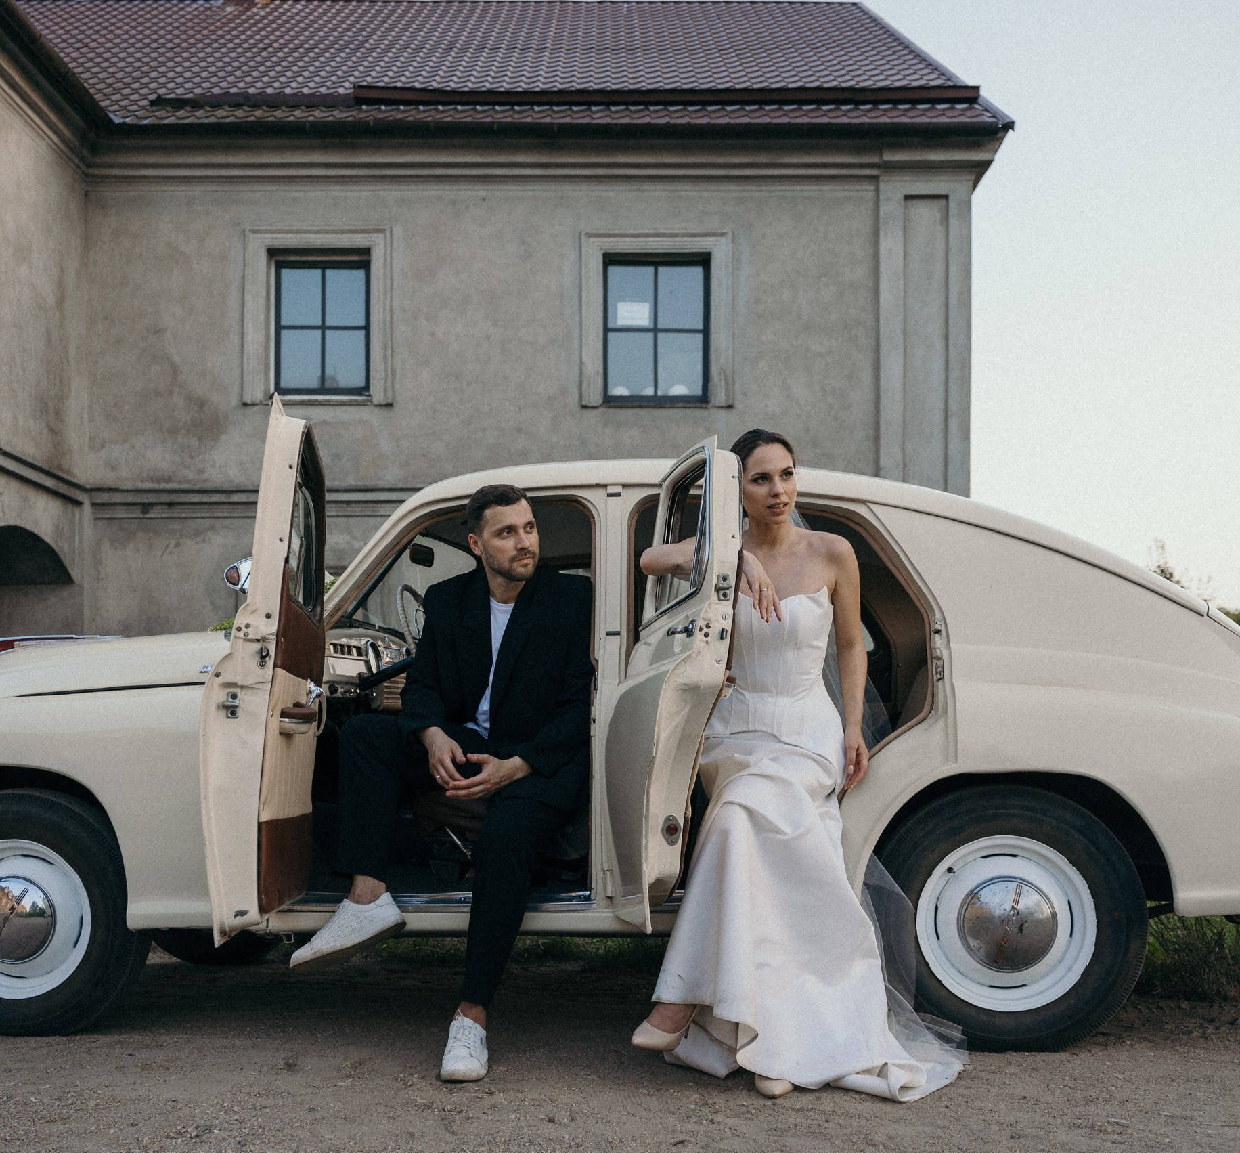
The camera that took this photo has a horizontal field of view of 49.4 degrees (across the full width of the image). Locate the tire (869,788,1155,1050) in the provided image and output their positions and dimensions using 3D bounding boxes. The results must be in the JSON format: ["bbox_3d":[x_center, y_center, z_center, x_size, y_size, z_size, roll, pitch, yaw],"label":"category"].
[{"bbox_3d":[1.005,0.878,3.525,0.695,0.685,0.180,0,-4,6],"label":"tire"}]

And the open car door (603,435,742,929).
[{"bbox_3d":[0.155,0.250,3.110,0.200,1.130,0.830,1,-4,-11],"label":"open car door"}]

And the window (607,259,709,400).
[{"bbox_3d":[0.355,-2.395,13.080,1.020,1.420,0.150,0,-4,0],"label":"window"}]

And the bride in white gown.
[{"bbox_3d":[0.425,0.415,3.280,0.780,1.540,0.700,0,-4,3],"label":"bride in white gown"}]

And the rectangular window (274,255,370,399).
[{"bbox_3d":[-2.890,-2.420,13.050,0.950,1.360,0.150,0,-4,0],"label":"rectangular window"}]

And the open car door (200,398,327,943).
[{"bbox_3d":[-0.810,0.240,3.200,0.200,1.160,0.820,0,-4,-5],"label":"open car door"}]

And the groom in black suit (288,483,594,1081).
[{"bbox_3d":[-0.430,0.485,3.500,0.760,1.460,0.820,0,-4,5],"label":"groom in black suit"}]

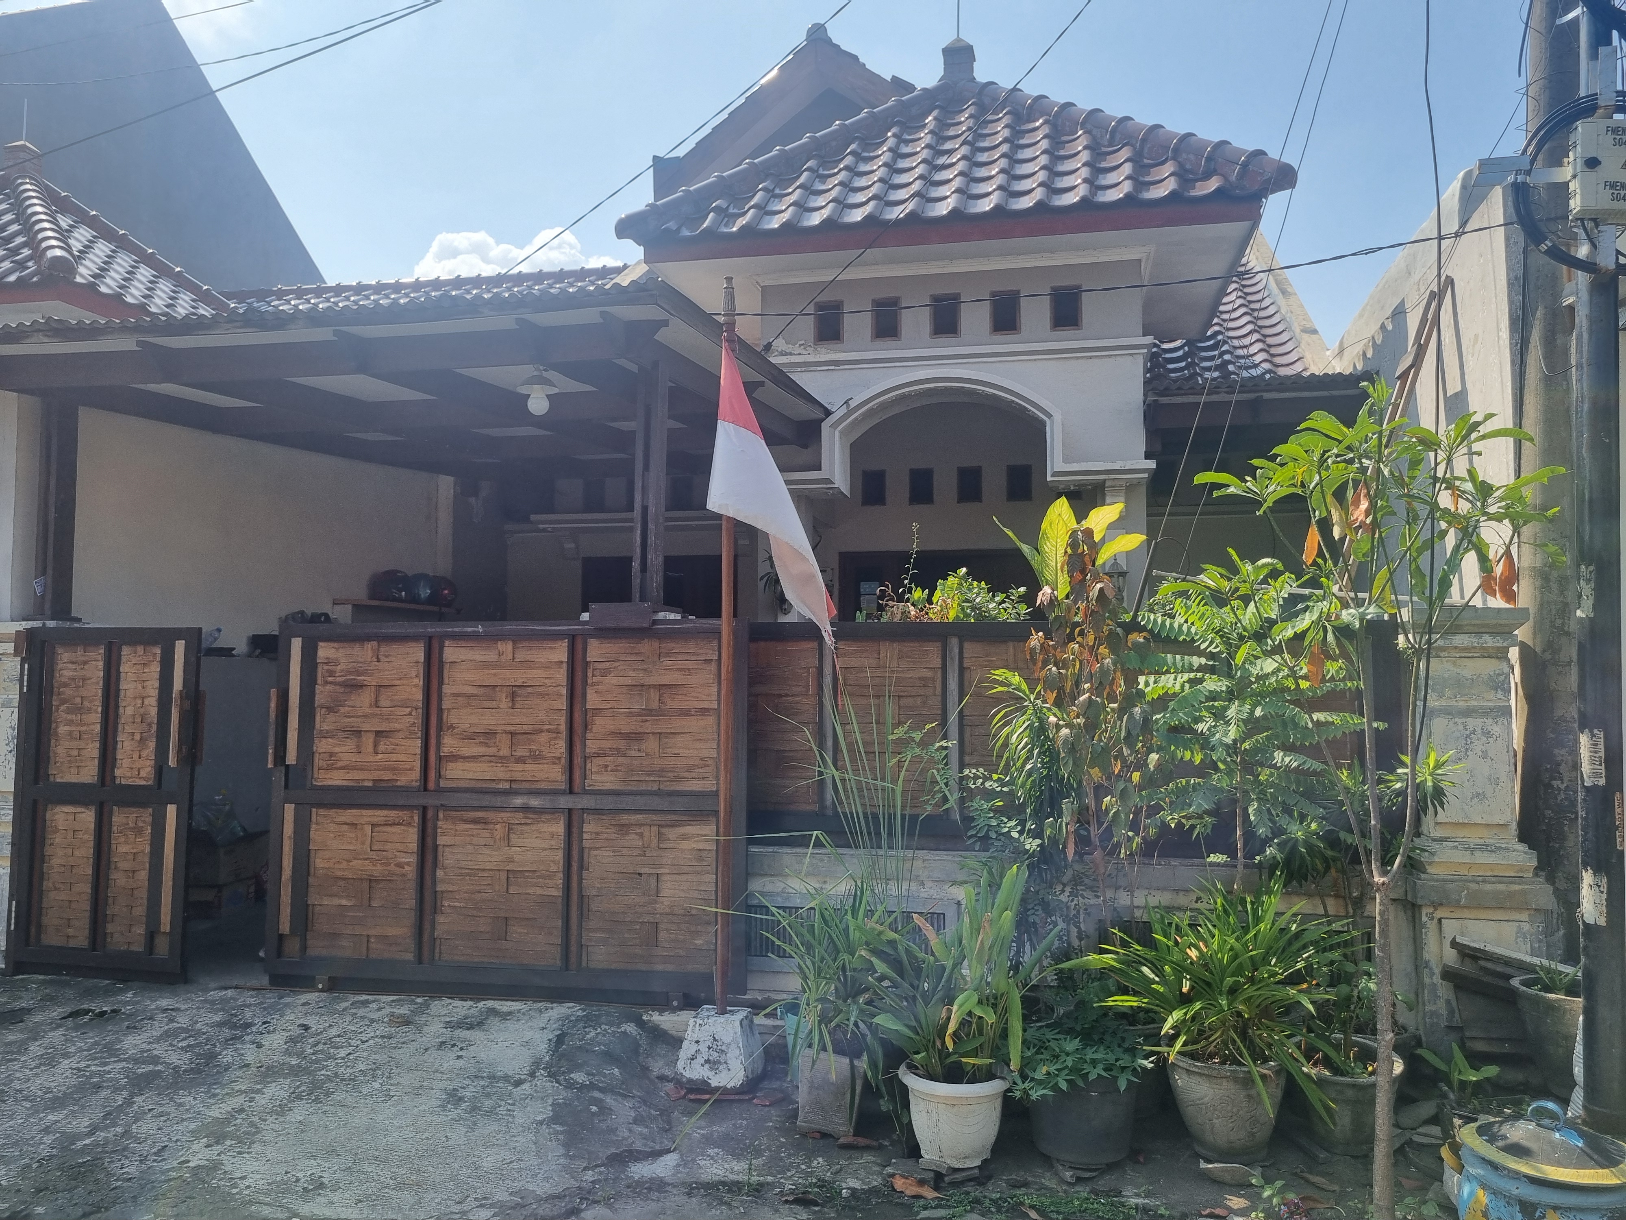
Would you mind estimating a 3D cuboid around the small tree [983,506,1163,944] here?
[{"bbox_3d":[0.985,0.539,4.591,0.636,1.939,0.600,0,-4,0],"label":"small tree"}]

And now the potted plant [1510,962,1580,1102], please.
[{"bbox_3d":[2.766,1.533,4.450,0.430,0.499,0.430,0,-4,0],"label":"potted plant"}]

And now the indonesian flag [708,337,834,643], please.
[{"bbox_3d":[-0.160,-0.463,4.660,0.465,1.173,0.250,0,-4,0],"label":"indonesian flag"}]

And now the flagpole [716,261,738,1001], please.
[{"bbox_3d":[-0.334,0.114,4.722,0.045,2.864,0.045,0,-4,0],"label":"flagpole"}]

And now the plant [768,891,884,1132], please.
[{"bbox_3d":[0.042,1.378,4.220,0.400,0.853,0.420,0,-4,0],"label":"plant"}]

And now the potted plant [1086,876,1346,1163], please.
[{"bbox_3d":[1.326,1.341,4.020,0.831,0.927,0.780,0,-4,0],"label":"potted plant"}]

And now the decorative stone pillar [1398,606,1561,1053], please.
[{"bbox_3d":[2.630,0.863,4.812,0.500,1.765,0.500,0,-4,12],"label":"decorative stone pillar"}]

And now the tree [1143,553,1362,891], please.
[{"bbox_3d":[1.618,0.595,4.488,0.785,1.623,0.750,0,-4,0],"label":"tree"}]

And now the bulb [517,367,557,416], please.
[{"bbox_3d":[-1.377,-1.091,6.100,0.190,0.251,0.190,0,-4,0],"label":"bulb"}]

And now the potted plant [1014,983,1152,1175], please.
[{"bbox_3d":[0.874,1.514,3.980,0.438,0.603,0.440,0,-4,0],"label":"potted plant"}]

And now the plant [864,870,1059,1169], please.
[{"bbox_3d":[0.485,1.307,3.950,0.602,0.963,0.560,0,-4,0],"label":"plant"}]

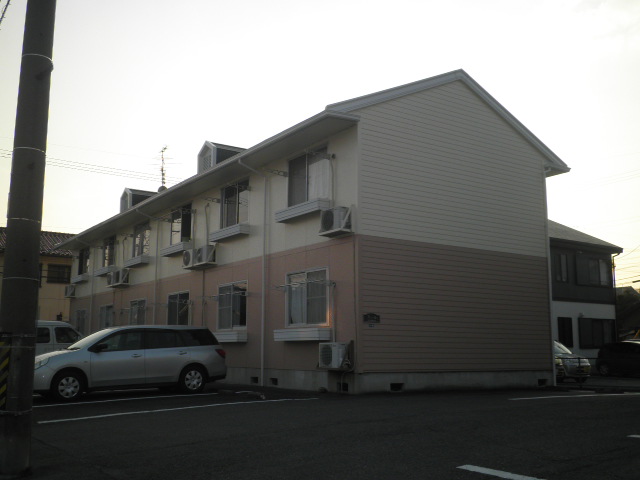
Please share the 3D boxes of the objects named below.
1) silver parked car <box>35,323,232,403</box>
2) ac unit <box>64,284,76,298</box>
[{"bbox_3d":[-4.209,2.614,14.395,4.440,1.505,1.695,5,-10,-34],"label":"silver parked car"},{"bbox_3d":[-12.668,2.660,33.686,0.320,0.550,0.790,6,-11,-33],"label":"ac unit"}]

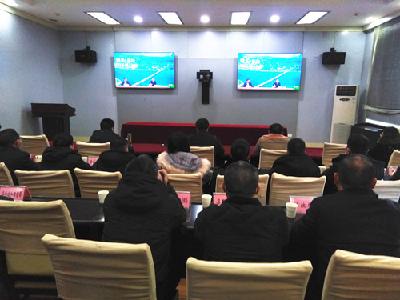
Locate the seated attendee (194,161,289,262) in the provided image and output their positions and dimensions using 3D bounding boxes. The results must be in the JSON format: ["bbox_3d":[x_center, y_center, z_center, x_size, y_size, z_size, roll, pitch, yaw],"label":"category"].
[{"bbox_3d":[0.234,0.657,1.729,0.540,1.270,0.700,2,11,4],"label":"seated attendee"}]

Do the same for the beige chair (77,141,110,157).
[{"bbox_3d":[-1.358,0.318,4.051,0.460,0.930,0.560,2,10,4],"label":"beige chair"}]

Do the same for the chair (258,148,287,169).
[{"bbox_3d":[1.039,0.425,4.049,0.480,0.950,0.570,2,10,8],"label":"chair"}]

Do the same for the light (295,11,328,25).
[{"bbox_3d":[2.633,-3.118,6.808,0.500,0.080,1.180,1,10,4],"label":"light"}]

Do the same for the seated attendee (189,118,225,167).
[{"bbox_3d":[0.095,0.179,4.374,0.520,1.300,0.750,1,10,4],"label":"seated attendee"}]

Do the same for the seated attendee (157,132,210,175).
[{"bbox_3d":[-0.118,0.447,2.961,0.520,1.270,0.750,1,10,4],"label":"seated attendee"}]

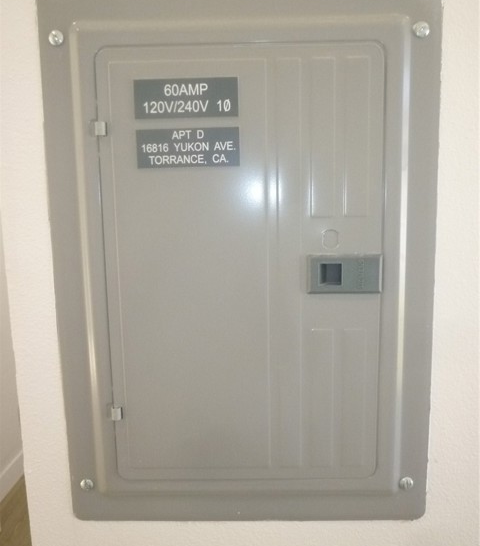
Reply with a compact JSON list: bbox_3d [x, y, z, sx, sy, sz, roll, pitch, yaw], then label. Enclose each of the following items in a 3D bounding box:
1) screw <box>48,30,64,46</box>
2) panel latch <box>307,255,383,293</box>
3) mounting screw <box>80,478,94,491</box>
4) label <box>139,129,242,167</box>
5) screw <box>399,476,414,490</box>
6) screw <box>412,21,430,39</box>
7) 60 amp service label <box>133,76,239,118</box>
[{"bbox_3d":[-0.178,-0.228,0.520,0.015,0.015,0.005,-1,9,1],"label":"screw"},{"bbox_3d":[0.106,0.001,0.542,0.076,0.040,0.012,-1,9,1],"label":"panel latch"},{"bbox_3d":[-0.169,0.233,0.591,0.015,0.015,0.005,-1,9,1],"label":"mounting screw"},{"bbox_3d":[-0.051,-0.124,0.529,0.102,0.037,0.002,-1,9,1],"label":"label"},{"bbox_3d":[0.181,0.229,0.584,0.015,0.015,0.005,-1,9,1],"label":"screw"},{"bbox_3d":[0.173,-0.233,0.513,0.015,0.015,0.005,-1,9,1],"label":"screw"},{"bbox_3d":[-0.052,-0.170,0.522,0.102,0.037,0.002,-1,9,1],"label":"60 amp service label"}]

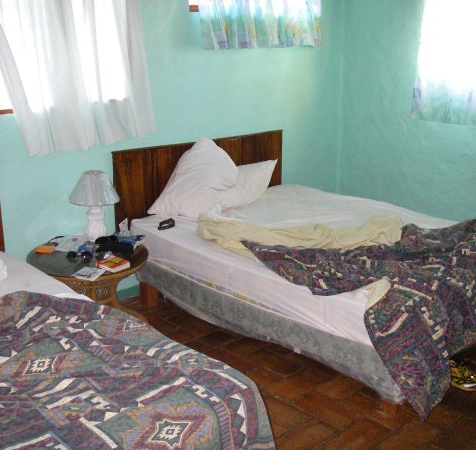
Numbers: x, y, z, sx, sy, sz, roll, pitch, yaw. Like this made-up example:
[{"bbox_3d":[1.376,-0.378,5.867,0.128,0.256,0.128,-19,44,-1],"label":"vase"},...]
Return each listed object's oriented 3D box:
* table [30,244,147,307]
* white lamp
[{"bbox_3d":[-0.788,0.393,3.531,0.635,0.490,0.635,-14,21,-42],"label":"table"},{"bbox_3d":[-0.802,-0.101,3.667,0.286,0.387,0.286,0,16,0],"label":"white lamp"}]

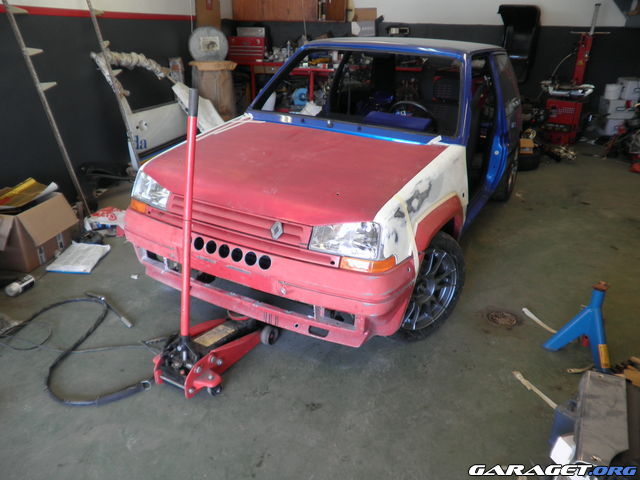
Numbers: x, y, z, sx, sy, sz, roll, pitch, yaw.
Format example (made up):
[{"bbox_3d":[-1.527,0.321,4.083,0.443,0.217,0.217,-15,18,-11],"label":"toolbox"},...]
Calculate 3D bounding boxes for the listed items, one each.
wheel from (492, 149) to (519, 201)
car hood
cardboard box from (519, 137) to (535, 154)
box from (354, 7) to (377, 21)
[{"bbox_3d":[1.642,-0.614,4.351,0.200,0.580,0.580,14,27,26],"label":"wheel"},{"bbox_3d":[-0.124,-0.414,2.452,1.290,0.130,1.004,14,36,26],"label":"car hood"},{"bbox_3d":[2.325,-1.063,5.423,0.155,0.165,0.140,2,24,0],"label":"cardboard box"},{"bbox_3d":[0.672,-3.338,7.100,0.320,0.200,0.250,-1,24,-5],"label":"box"}]

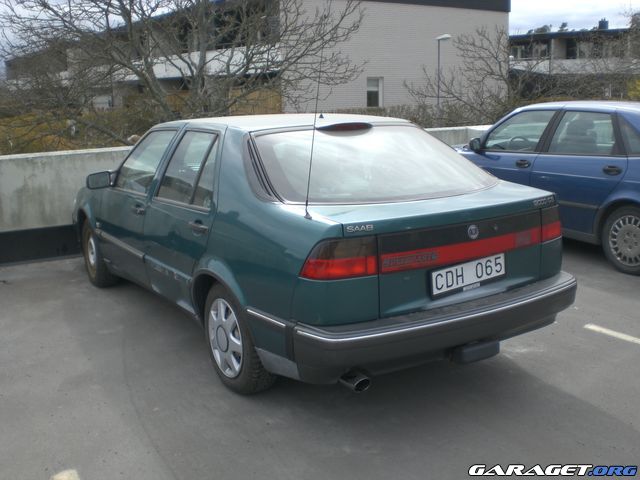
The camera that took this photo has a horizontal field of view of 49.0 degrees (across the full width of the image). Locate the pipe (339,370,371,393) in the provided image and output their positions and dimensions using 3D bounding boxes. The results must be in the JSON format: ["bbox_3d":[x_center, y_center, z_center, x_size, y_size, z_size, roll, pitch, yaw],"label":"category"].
[{"bbox_3d":[0.145,0.627,3.146,0.070,0.070,0.150,-8,13,-32],"label":"pipe"}]

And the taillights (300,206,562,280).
[{"bbox_3d":[0.664,-0.010,3.384,1.620,0.190,0.200,-8,13,-32],"label":"taillights"}]

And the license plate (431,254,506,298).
[{"bbox_3d":[0.723,0.162,3.369,0.485,0.116,0.025,-12,14,-32],"label":"license plate"}]

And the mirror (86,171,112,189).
[{"bbox_3d":[-1.607,-0.433,5.112,0.180,0.122,0.100,-8,13,-32],"label":"mirror"}]

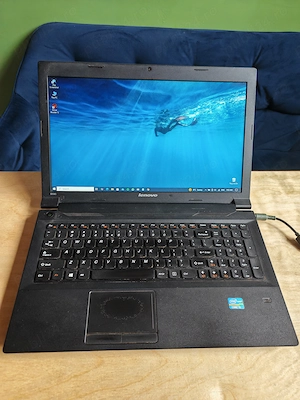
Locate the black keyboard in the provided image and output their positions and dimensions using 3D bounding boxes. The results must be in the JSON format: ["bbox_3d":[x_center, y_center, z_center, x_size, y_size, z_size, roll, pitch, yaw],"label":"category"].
[{"bbox_3d":[0.000,0.080,0.477,0.341,0.008,0.104,0,50,-4],"label":"black keyboard"}]

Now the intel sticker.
[{"bbox_3d":[0.122,0.146,0.425,0.022,0.001,0.017,0,50,-4],"label":"intel sticker"}]

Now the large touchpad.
[{"bbox_3d":[-0.038,0.157,0.407,0.093,0.004,0.070,0,50,-4],"label":"large touchpad"}]

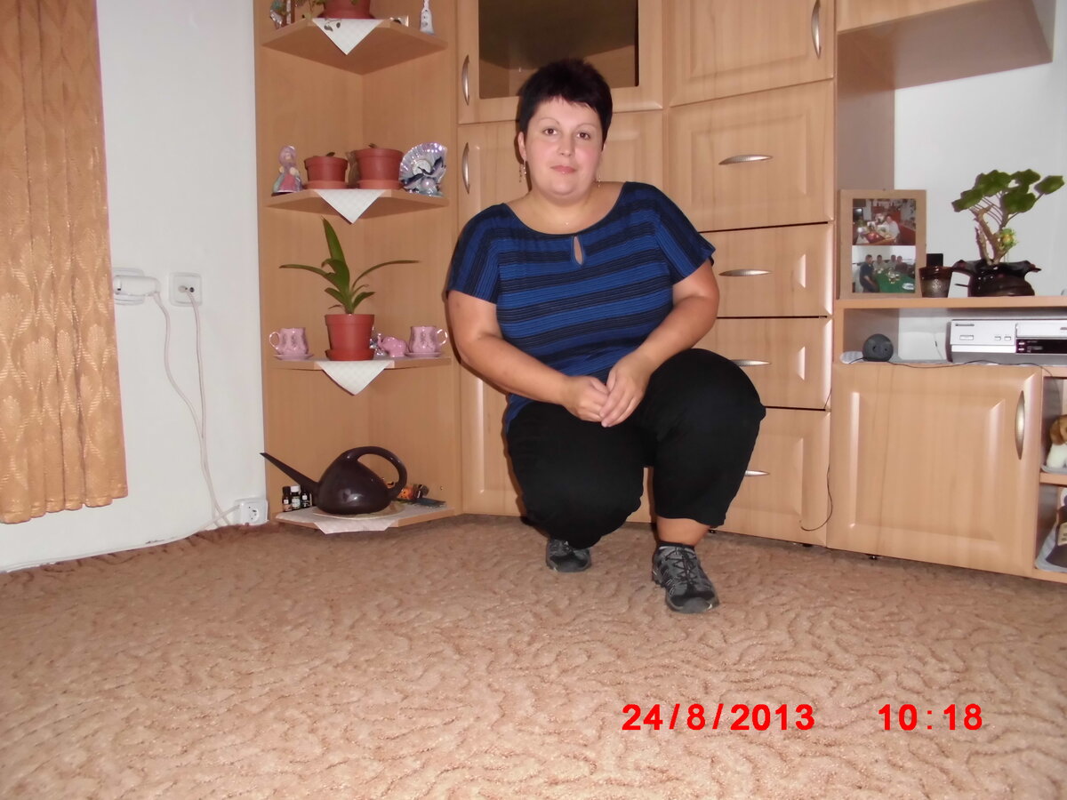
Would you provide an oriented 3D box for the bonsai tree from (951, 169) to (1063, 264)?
[{"bbox_3d":[1.005,-0.388,1.699,0.207,0.199,0.190,2,5,30],"label":"bonsai tree"}]

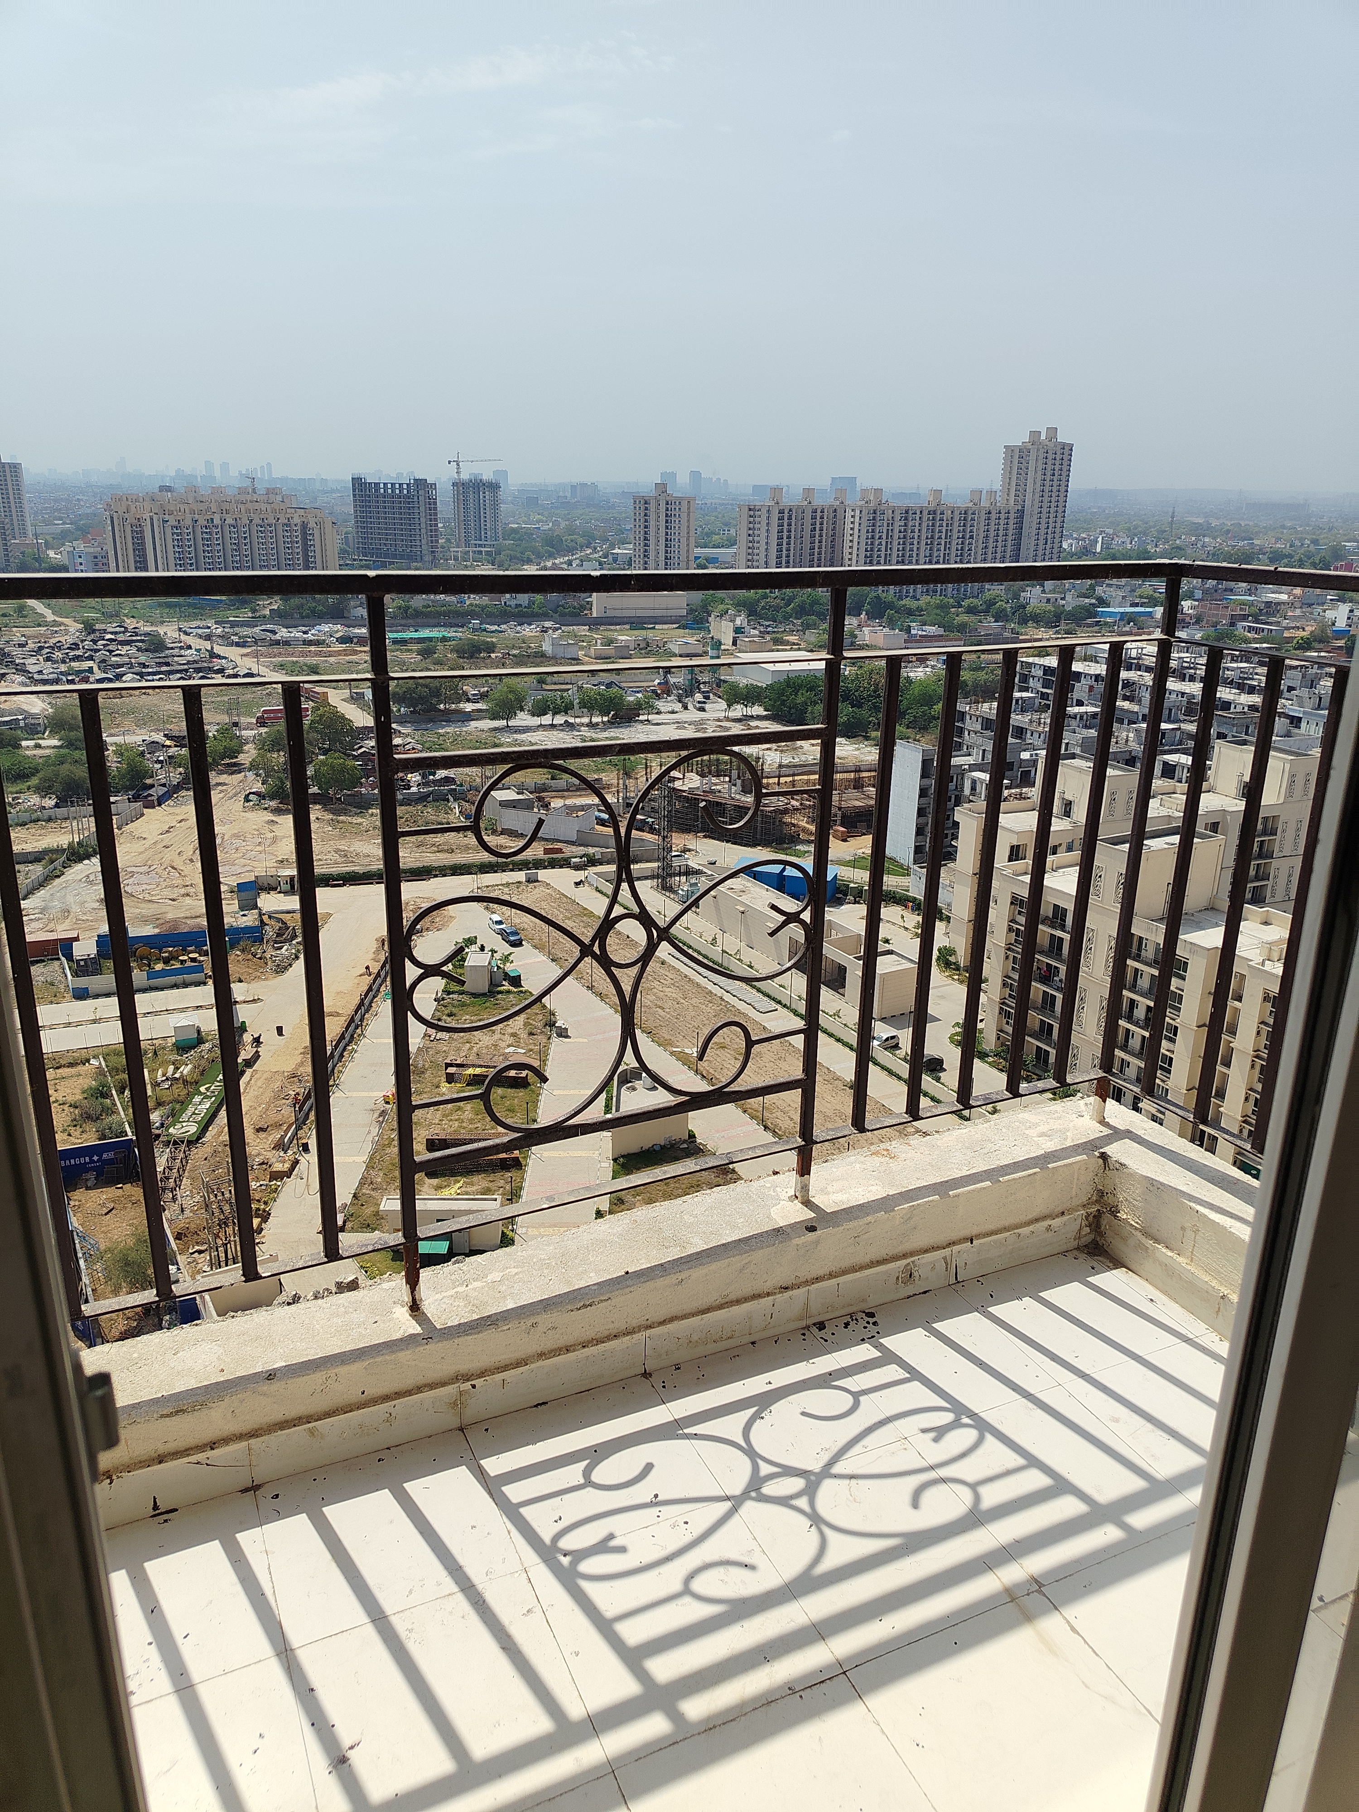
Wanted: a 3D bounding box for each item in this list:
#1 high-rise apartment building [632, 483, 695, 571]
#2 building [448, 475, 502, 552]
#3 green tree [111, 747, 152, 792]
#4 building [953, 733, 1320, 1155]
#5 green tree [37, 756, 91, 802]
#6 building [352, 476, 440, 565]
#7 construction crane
[{"bbox_3d":[-8.497,-200.061,682.801,28.000,55.670,21.000,7,20,18],"label":"high-rise apartment building"},{"bbox_3d":[-158.590,-304.096,984.334,35.000,56.365,27.000,1,19,1],"label":"building"},{"bbox_3d":[-101.338,-24.528,230.892,7.800,8.413,7.800,-7,20,-23],"label":"green tree"},{"bbox_3d":[59.176,0.415,136.776,54.000,25.700,54.000,-9,21,-26],"label":"building"},{"bbox_3d":[-110.596,-22.105,225.400,10.000,7.059,10.000,-8,21,-25],"label":"green tree"},{"bbox_3d":[-180.113,-241.850,797.326,49.000,56.989,25.000,3,19,5],"label":"building"},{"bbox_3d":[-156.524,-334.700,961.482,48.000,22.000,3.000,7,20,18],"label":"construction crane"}]

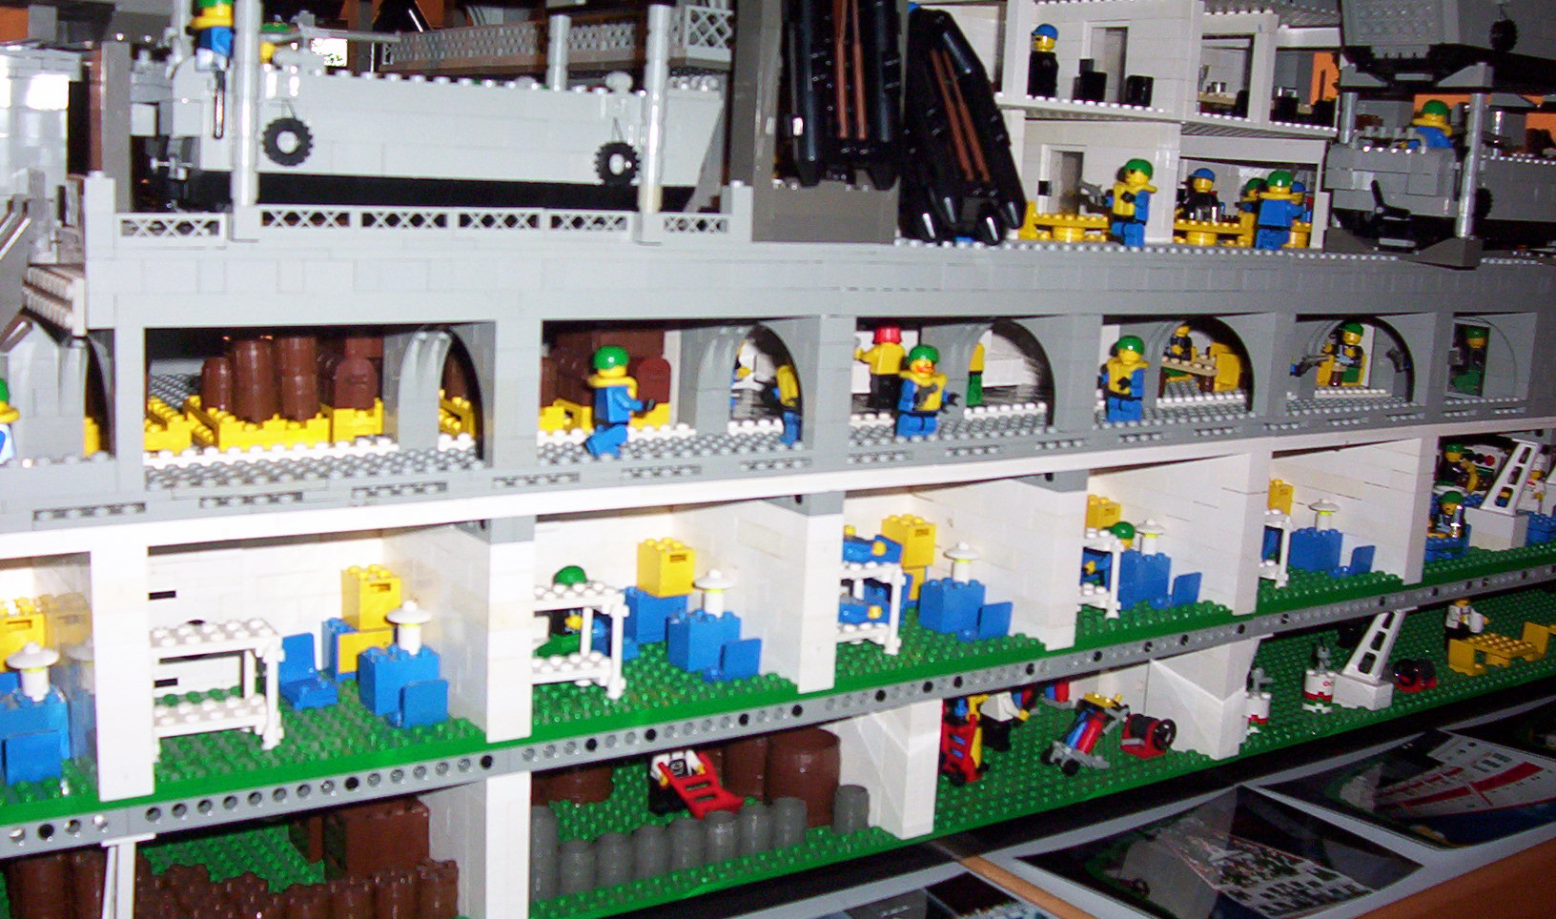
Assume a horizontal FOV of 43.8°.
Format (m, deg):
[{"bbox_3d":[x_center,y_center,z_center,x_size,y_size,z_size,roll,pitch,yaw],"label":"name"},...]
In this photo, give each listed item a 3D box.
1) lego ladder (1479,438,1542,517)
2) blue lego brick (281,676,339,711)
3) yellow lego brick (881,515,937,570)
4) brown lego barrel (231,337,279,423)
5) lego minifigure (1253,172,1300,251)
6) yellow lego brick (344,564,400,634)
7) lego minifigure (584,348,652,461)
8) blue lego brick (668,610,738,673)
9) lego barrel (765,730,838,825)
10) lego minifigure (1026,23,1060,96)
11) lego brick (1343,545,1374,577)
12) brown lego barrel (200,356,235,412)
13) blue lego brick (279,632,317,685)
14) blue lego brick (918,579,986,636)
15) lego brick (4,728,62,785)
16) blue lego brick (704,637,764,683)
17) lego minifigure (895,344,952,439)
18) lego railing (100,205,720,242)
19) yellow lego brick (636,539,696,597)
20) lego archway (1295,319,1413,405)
[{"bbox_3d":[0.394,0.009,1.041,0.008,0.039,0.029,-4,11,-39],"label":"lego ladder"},{"bbox_3d":[-0.165,0.082,0.677,0.016,0.007,0.016,-4,11,-36],"label":"blue lego brick"},{"bbox_3d":[0.056,0.035,0.834,0.016,0.021,0.016,-4,11,-39],"label":"yellow lego brick"},{"bbox_3d":[-0.182,-0.028,0.673,0.015,0.030,0.015,-4,11,-39],"label":"brown lego barrel"},{"bbox_3d":[0.225,-0.111,0.872,0.014,0.040,0.022,-6,12,-44],"label":"lego minifigure"},{"bbox_3d":[-0.145,0.049,0.691,0.016,0.021,0.016,-4,11,-39],"label":"yellow lego brick"},{"bbox_3d":[-0.056,-0.021,0.665,0.024,0.040,0.021,-4,11,-36],"label":"lego minifigure"},{"bbox_3d":[-0.029,0.070,0.747,0.024,0.021,0.016,-4,11,-36],"label":"blue lego brick"},{"bbox_3d":[0.011,0.131,0.794,0.030,0.034,0.030,2,9,0],"label":"lego barrel"},{"bbox_3d":[0.124,-0.185,0.910,0.013,0.040,0.024,-1,10,-23],"label":"lego minifigure"},{"bbox_3d":[0.282,0.050,0.946,0.016,0.015,0.015,-4,11,-37],"label":"lego brick"},{"bbox_3d":[-0.195,-0.026,0.680,0.016,0.018,0.016,-4,12,-38],"label":"brown lego barrel"},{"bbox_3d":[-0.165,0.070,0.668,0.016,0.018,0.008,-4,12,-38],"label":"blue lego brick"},{"bbox_3d":[0.076,0.062,0.839,0.024,0.021,0.016,-4,13,-35],"label":"blue lego brick"},{"bbox_3d":[-0.232,0.091,0.602,0.016,0.018,0.016,-4,13,-35],"label":"lego brick"},{"bbox_3d":[-0.017,0.073,0.717,0.016,0.015,0.016,-4,11,-39],"label":"blue lego brick"},{"bbox_3d":[0.057,-0.025,0.762,0.022,0.040,0.013,-4,11,-39],"label":"lego minifigure"},{"bbox_3d":[-0.098,-0.071,0.589,0.210,0.011,0.008,-5,12,-38],"label":"lego railing"},{"bbox_3d":[-0.045,0.044,0.785,0.016,0.021,0.016,-4,11,-36],"label":"yellow lego brick"},{"bbox_3d":[0.287,-0.050,0.955,0.016,0.039,0.075,-4,12,-38],"label":"lego archway"}]

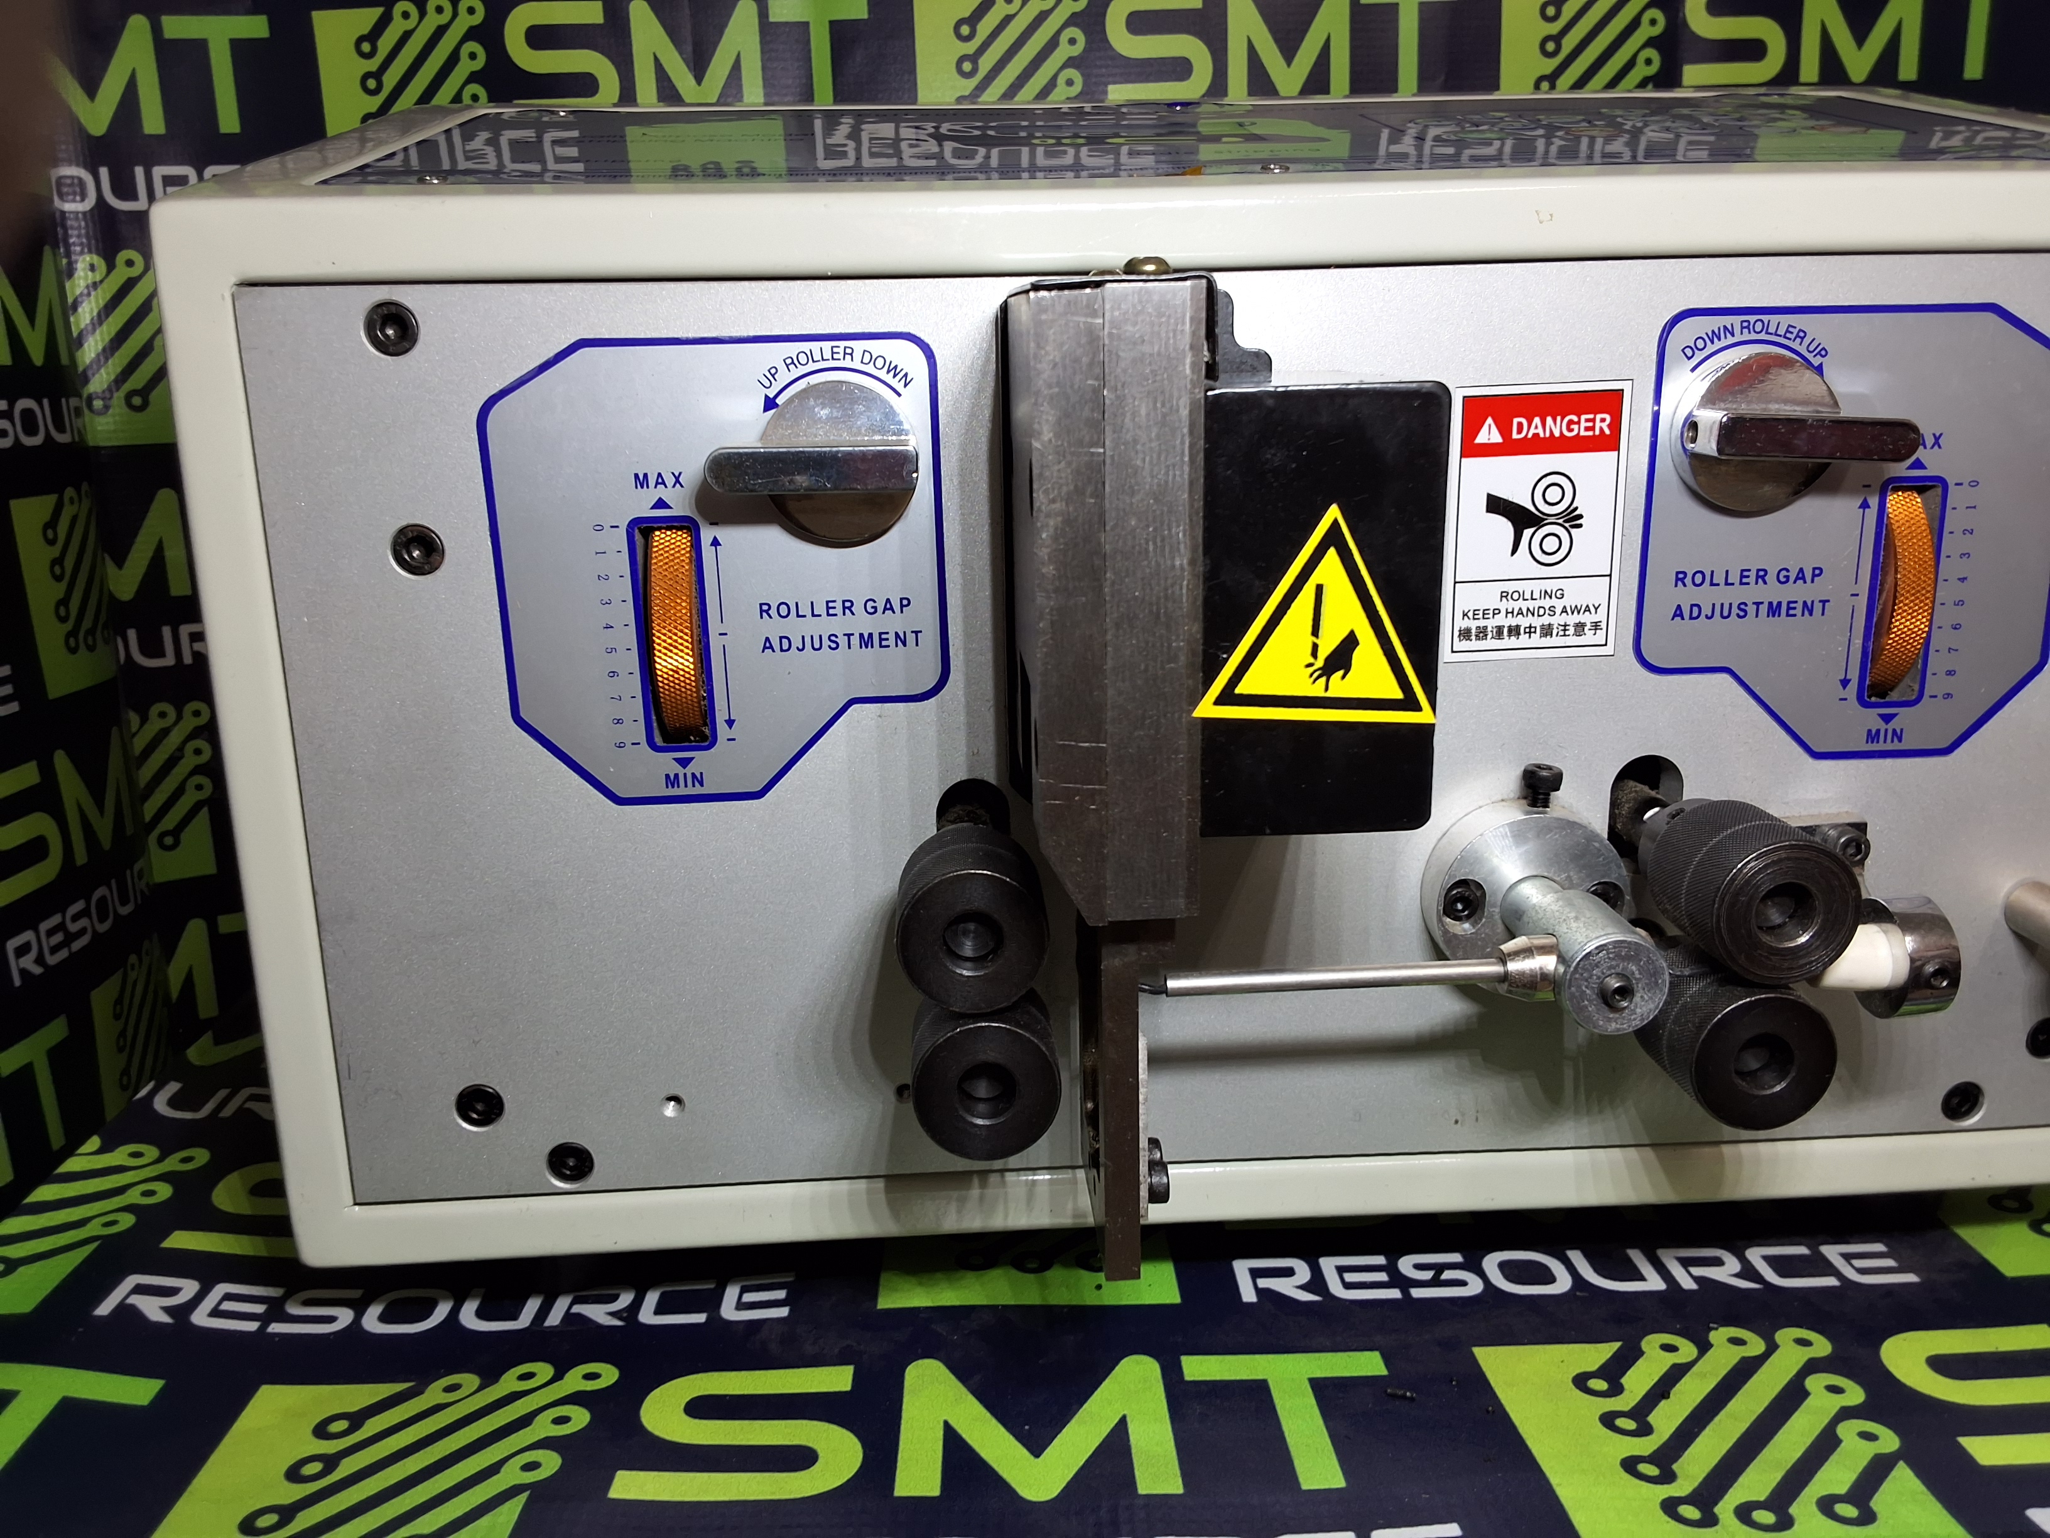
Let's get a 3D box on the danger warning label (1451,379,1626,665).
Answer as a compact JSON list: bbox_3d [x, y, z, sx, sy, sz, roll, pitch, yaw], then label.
[{"bbox_3d":[0.094,-0.045,0.304,0.032,0.050,0.001,-3,15,-2],"label":"danger warning label"}]

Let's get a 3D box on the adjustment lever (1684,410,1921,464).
[{"bbox_3d":[0.135,-0.058,0.289,0.036,0.007,0.014,-2,15,-3],"label":"adjustment lever"}]

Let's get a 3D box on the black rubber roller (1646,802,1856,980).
[{"bbox_3d":[0.121,0.018,0.279,0.024,0.024,0.028,-2,15,-3],"label":"black rubber roller"}]

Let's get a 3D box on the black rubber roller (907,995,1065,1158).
[{"bbox_3d":[-0.007,0.049,0.279,0.024,0.024,0.026,-2,15,-3],"label":"black rubber roller"}]

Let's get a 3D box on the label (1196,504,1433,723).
[{"bbox_3d":[0.043,-0.022,0.240,0.036,0.032,0.001,1,14,-4],"label":"label"}]

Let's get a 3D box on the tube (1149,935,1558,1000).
[{"bbox_3d":[0.056,0.035,0.280,0.069,0.011,0.011,-2,15,-3],"label":"tube"}]

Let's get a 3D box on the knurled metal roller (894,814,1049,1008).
[{"bbox_3d":[-0.009,0.024,0.273,0.024,0.024,0.026,-2,15,-3],"label":"knurled metal roller"}]

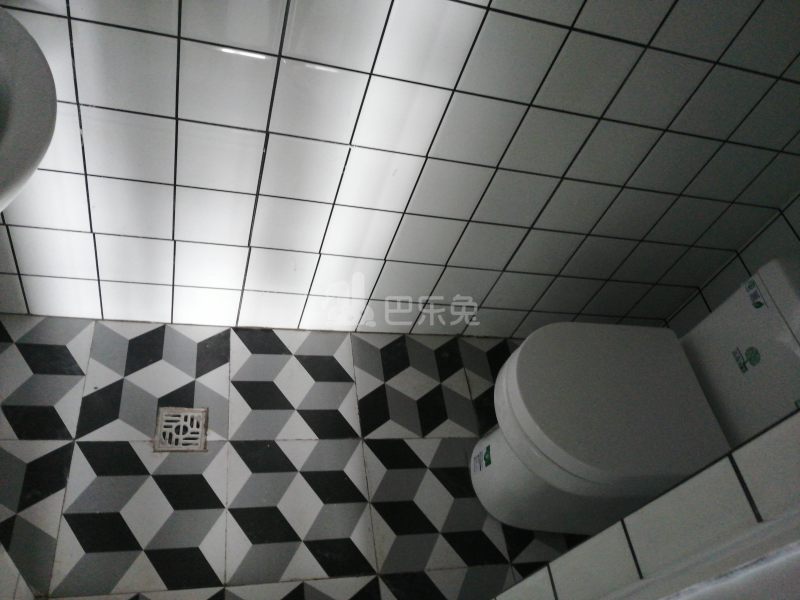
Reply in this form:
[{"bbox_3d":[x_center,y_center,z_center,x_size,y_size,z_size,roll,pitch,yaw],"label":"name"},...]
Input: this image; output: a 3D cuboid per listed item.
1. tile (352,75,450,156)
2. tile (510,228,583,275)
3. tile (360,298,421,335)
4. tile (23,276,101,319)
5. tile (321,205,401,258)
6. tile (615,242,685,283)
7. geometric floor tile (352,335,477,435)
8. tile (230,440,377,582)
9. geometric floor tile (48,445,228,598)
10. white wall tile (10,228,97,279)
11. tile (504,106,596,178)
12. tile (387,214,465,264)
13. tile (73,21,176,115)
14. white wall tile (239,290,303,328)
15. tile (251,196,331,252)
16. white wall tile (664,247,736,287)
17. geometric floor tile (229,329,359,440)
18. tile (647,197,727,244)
[{"bbox_3d":[0.002,-0.327,1.119,0.147,0.146,0.010,4,51,-18],"label":"tile"},{"bbox_3d":[0.342,-0.115,1.476,0.147,0.147,0.010,4,51,-18],"label":"tile"},{"bbox_3d":[-0.025,0.043,1.605,0.149,0.136,0.010,4,51,-18],"label":"tile"},{"bbox_3d":[-0.734,-0.008,1.362,0.147,0.136,0.010,4,51,-18],"label":"tile"},{"bbox_3d":[-0.084,-0.145,1.334,0.147,0.147,0.010,4,51,-18],"label":"tile"},{"bbox_3d":[0.628,-0.095,1.576,0.147,0.146,0.010,4,51,-18],"label":"tile"},{"bbox_3d":[0.035,0.216,1.587,0.300,0.010,0.301,4,51,-18],"label":"geometric floor tile"},{"bbox_3d":[-0.208,0.433,1.315,0.300,0.010,0.296,4,51,-18],"label":"tile"},{"bbox_3d":[-0.492,0.413,1.221,0.299,0.010,0.299,4,51,-18],"label":"geometric floor tile"},{"bbox_3d":[-0.692,-0.095,1.255,0.147,0.147,0.010,4,51,-18],"label":"white wall tile"},{"bbox_3d":[0.286,-0.306,1.210,0.148,0.148,0.010,4,51,-18],"label":"tile"},{"bbox_3d":[0.058,-0.135,1.387,0.147,0.146,0.010,4,51,-18],"label":"tile"},{"bbox_3d":[-0.426,-0.359,0.979,0.147,0.146,0.010,4,51,-18],"label":"tile"},{"bbox_3d":[-0.311,0.023,1.515,0.147,0.140,0.010,4,51,-18],"label":"white wall tile"},{"bbox_3d":[-0.228,-0.156,1.296,0.147,0.146,0.010,4,51,-18],"label":"tile"},{"bbox_3d":[0.765,-0.085,1.622,0.137,0.146,0.010,4,51,-18],"label":"white wall tile"},{"bbox_3d":[-0.249,0.196,1.485,0.298,0.010,0.297,4,51,-18],"label":"geometric floor tile"},{"bbox_3d":[0.671,-0.186,1.470,0.147,0.146,0.010,4,51,-18],"label":"tile"}]

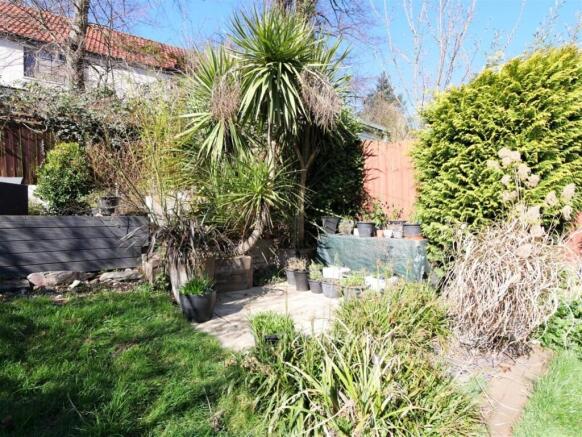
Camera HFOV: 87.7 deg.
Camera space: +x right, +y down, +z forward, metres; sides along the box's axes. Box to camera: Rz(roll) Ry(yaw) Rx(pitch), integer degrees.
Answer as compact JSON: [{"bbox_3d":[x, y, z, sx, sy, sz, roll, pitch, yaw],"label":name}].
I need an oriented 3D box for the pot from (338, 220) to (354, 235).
[{"bbox_3d":[1.063,0.172,5.800,0.290,0.270,0.290,0,0,0],"label":"pot"}]

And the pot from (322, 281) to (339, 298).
[{"bbox_3d":[0.546,0.945,4.080,0.235,0.210,0.235,0,0,0],"label":"pot"}]

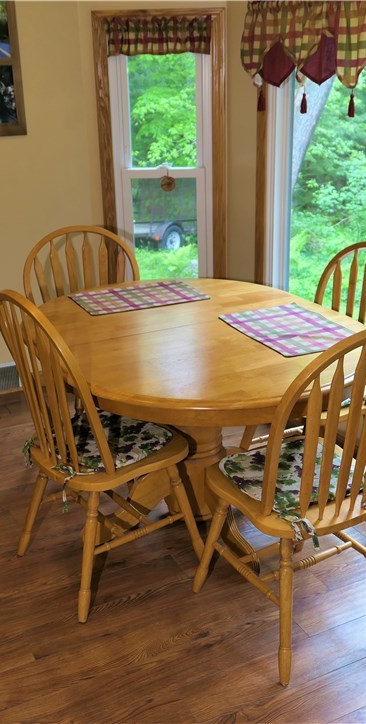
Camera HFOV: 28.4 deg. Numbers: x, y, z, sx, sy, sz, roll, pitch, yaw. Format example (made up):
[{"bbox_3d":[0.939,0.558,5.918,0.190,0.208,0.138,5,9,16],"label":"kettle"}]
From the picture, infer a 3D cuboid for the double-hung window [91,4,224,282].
[{"bbox_3d":[-0.094,-0.928,3.642,0.654,1.522,0.090,5,21,16],"label":"double-hung window"}]

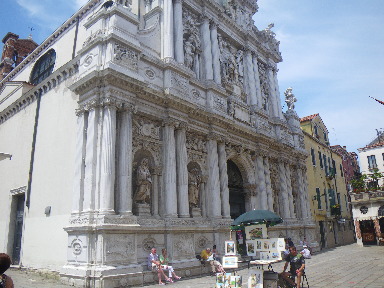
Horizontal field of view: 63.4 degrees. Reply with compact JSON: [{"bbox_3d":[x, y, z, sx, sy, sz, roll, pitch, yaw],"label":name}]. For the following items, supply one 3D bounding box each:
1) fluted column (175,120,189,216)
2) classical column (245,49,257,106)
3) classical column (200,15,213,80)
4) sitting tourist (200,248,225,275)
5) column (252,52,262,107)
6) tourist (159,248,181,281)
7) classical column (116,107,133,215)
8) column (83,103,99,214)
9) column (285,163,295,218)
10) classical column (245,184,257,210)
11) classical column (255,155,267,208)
[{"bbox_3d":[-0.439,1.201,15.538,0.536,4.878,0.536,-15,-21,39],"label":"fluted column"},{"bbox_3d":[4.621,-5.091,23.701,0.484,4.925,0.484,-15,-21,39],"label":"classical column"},{"bbox_3d":[0.841,-5.530,17.935,0.487,4.402,0.487,-2,-16,-1],"label":"classical column"},{"bbox_3d":[0.864,5.321,14.146,1.040,1.123,0.582,-15,-21,39],"label":"sitting tourist"},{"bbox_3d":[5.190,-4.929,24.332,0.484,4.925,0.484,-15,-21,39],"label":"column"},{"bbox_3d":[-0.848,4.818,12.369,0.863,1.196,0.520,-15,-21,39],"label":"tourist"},{"bbox_3d":[-2.484,0.603,11.823,0.487,4.116,0.487,-16,-21,39],"label":"classical column"},{"bbox_3d":[-4.178,0.445,12.750,0.593,4.836,0.593,-15,-21,39],"label":"column"},{"bbox_3d":[7.035,3.324,22.276,0.487,4.116,0.487,-16,-21,39],"label":"column"},{"bbox_3d":[3.584,3.621,19.072,0.571,2.016,0.470,-16,-21,39],"label":"classical column"},{"bbox_3d":[4.447,2.584,19.434,0.487,4.116,0.487,-16,-21,39],"label":"classical column"}]

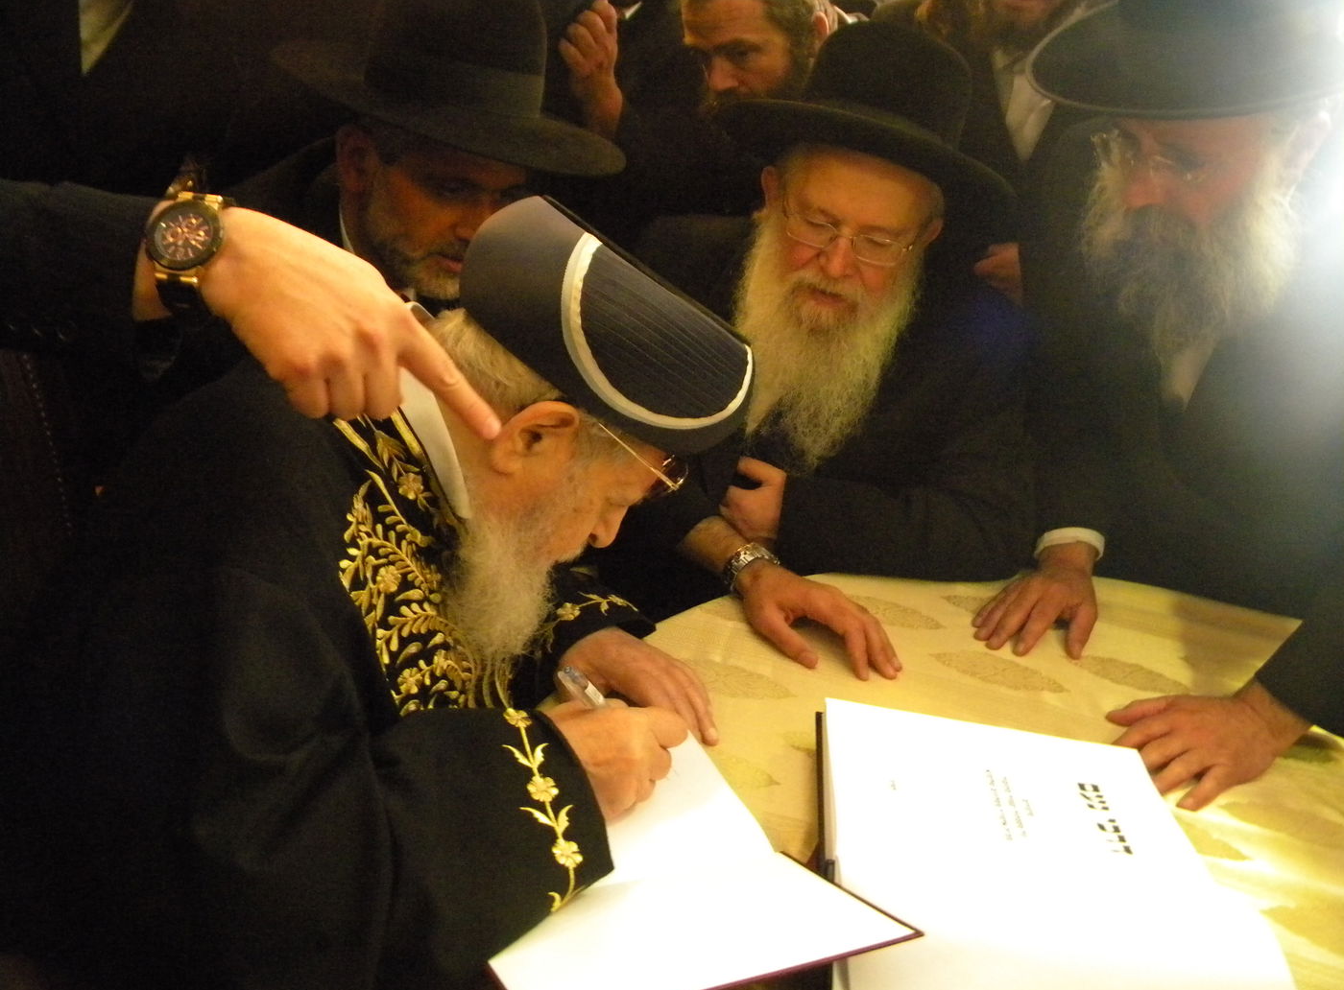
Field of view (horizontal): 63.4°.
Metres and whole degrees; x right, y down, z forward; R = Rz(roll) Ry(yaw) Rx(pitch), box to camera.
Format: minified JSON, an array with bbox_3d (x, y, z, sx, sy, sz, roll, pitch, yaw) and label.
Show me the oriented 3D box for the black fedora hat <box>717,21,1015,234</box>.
[{"bbox_3d":[0.222,-0.415,1.145,0.325,0.140,0.355,17,5,4],"label":"black fedora hat"}]

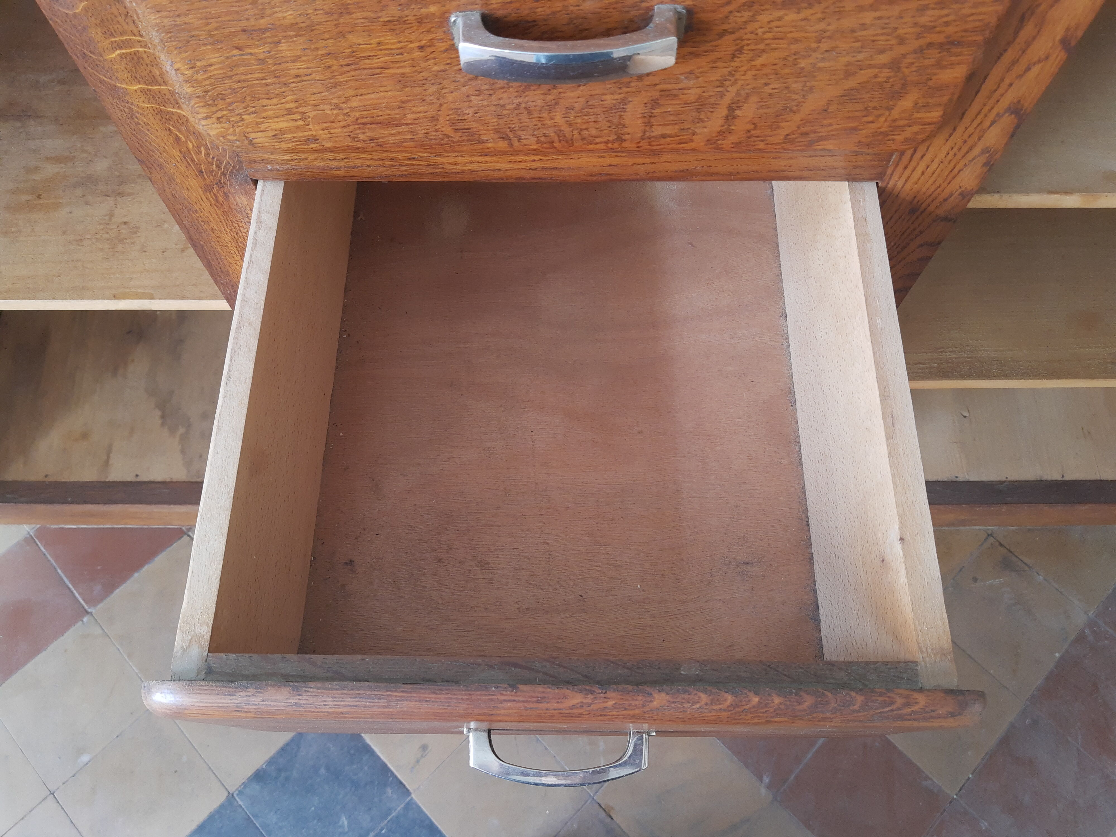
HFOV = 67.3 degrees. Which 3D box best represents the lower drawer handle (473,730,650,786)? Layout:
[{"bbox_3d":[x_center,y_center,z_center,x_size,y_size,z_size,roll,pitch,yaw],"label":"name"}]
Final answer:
[{"bbox_3d":[0.001,0.193,0.483,0.104,0.018,0.034,0,66,0],"label":"lower drawer handle"}]

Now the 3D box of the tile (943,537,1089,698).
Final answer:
[{"bbox_3d":[0.600,0.265,1.126,0.156,0.012,0.156,-42,73,-17],"label":"tile"}]

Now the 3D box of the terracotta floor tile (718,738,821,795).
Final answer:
[{"bbox_3d":[0.267,0.366,1.081,0.156,0.012,0.156,-42,73,-17],"label":"terracotta floor tile"}]

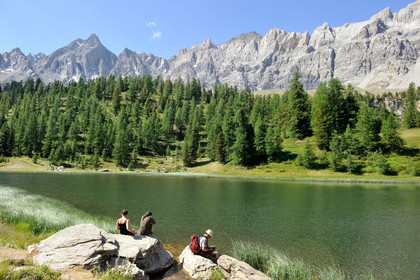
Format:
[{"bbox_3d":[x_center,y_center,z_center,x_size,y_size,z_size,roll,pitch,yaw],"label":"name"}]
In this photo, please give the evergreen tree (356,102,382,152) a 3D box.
[{"bbox_3d":[31.134,-2.455,55.000,4.714,9.821,4.714,0,-3,0],"label":"evergreen tree"}]

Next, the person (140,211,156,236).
[{"bbox_3d":[-2.152,2.992,9.800,0.500,0.870,0.700,-2,-4,37],"label":"person"}]

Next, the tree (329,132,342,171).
[{"bbox_3d":[20.170,1.848,45.000,2.250,6.429,2.250,0,-3,0],"label":"tree"}]

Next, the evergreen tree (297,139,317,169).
[{"bbox_3d":[15.936,2.300,46.000,3.121,4.764,3.121,0,-3,0],"label":"evergreen tree"}]

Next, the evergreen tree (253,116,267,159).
[{"bbox_3d":[10.077,-0.305,57.000,2.850,8.957,2.850,0,-3,0],"label":"evergreen tree"}]

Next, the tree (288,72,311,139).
[{"bbox_3d":[24.564,-9.229,76.000,6.514,18.186,6.514,0,-3,0],"label":"tree"}]

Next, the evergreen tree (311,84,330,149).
[{"bbox_3d":[23.893,-4.500,60.000,4.286,13.071,4.286,0,-3,0],"label":"evergreen tree"}]

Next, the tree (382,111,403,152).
[{"bbox_3d":[36.500,-1.700,56.000,4.800,8.400,4.800,0,-3,0],"label":"tree"}]

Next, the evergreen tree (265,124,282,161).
[{"bbox_3d":[12.473,0.491,55.000,3.536,7.857,3.536,0,-3,0],"label":"evergreen tree"}]

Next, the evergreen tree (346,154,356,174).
[{"bbox_3d":[21.554,3.643,42.500,1.670,3.188,1.670,0,-3,0],"label":"evergreen tree"}]

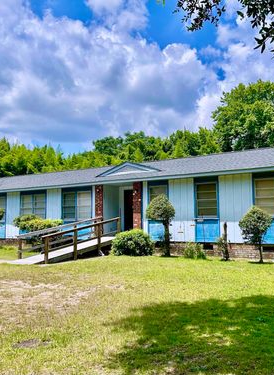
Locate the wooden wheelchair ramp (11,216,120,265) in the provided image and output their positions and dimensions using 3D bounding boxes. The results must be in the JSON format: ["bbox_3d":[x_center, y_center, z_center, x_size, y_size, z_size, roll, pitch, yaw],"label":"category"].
[{"bbox_3d":[-2.388,1.865,14.207,1.400,1.520,4.750,-4,-6,32],"label":"wooden wheelchair ramp"}]

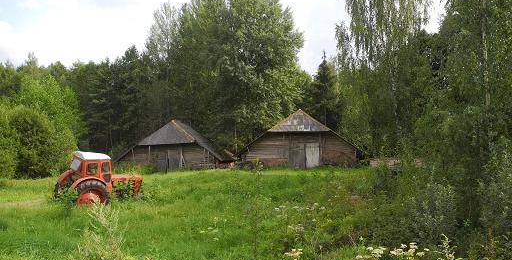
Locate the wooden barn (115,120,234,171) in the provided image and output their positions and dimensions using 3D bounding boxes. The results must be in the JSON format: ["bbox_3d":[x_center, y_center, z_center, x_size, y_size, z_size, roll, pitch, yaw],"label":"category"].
[{"bbox_3d":[-7.400,1.500,41.200,10.800,5.000,6.500,-1,-3,15],"label":"wooden barn"}]

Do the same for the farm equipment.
[{"bbox_3d":[-6.578,2.072,17.893,1.750,2.400,3.600,1,0,40],"label":"farm equipment"}]

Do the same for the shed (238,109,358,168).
[{"bbox_3d":[4.300,1.000,39.500,10.600,5.400,7.500,-1,-3,10],"label":"shed"}]

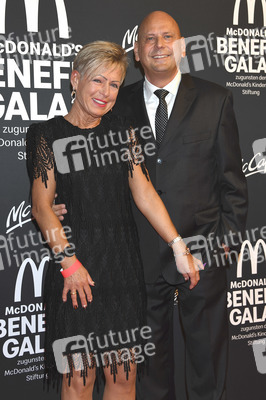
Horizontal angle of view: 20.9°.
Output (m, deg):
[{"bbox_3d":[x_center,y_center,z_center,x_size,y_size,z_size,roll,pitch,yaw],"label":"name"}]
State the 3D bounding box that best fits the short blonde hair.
[{"bbox_3d":[-0.114,-0.459,2.460,0.175,0.175,0.210,11,2,-25],"label":"short blonde hair"}]

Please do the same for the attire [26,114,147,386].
[{"bbox_3d":[-0.156,0.180,2.470,0.420,0.920,0.270,-2,8,-15],"label":"attire"}]

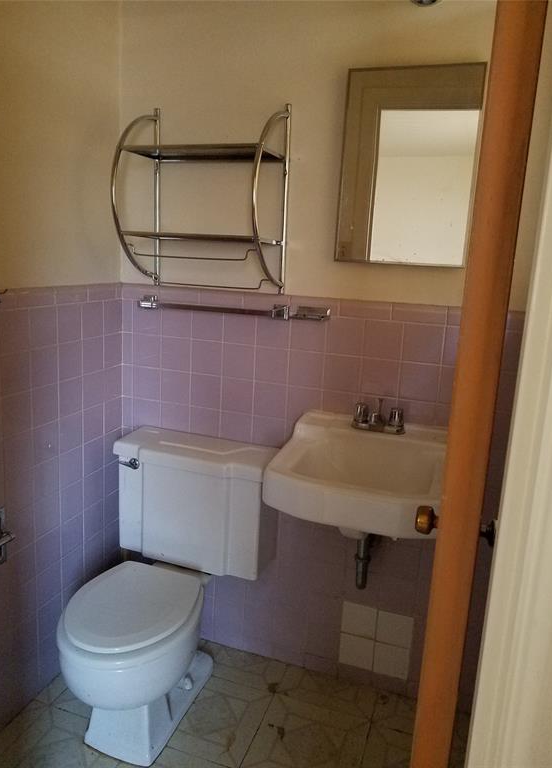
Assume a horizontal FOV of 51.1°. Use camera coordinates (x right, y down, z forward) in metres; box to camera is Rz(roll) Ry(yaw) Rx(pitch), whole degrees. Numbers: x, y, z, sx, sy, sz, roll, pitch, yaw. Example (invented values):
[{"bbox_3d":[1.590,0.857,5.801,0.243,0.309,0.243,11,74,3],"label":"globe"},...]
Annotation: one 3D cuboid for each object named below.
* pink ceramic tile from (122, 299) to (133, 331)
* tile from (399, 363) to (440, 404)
[{"bbox_3d":[-0.485,-0.225,1.895,0.035,0.107,0.010,7,13,17],"label":"pink ceramic tile"},{"bbox_3d":[0.405,-0.005,1.642,0.107,0.107,0.010,7,13,17],"label":"tile"}]

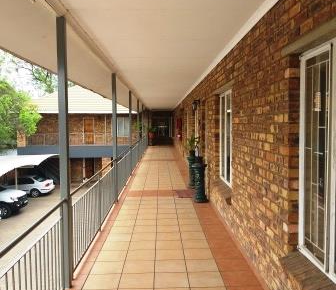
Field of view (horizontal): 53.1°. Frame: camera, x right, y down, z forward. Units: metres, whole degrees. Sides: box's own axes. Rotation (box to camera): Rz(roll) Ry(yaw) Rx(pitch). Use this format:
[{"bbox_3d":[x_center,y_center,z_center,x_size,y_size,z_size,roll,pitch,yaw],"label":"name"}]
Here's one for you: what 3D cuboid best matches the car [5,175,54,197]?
[{"bbox_3d":[-9.809,2.631,22.462,4.470,1.420,1.750,0,4,-1],"label":"car"}]

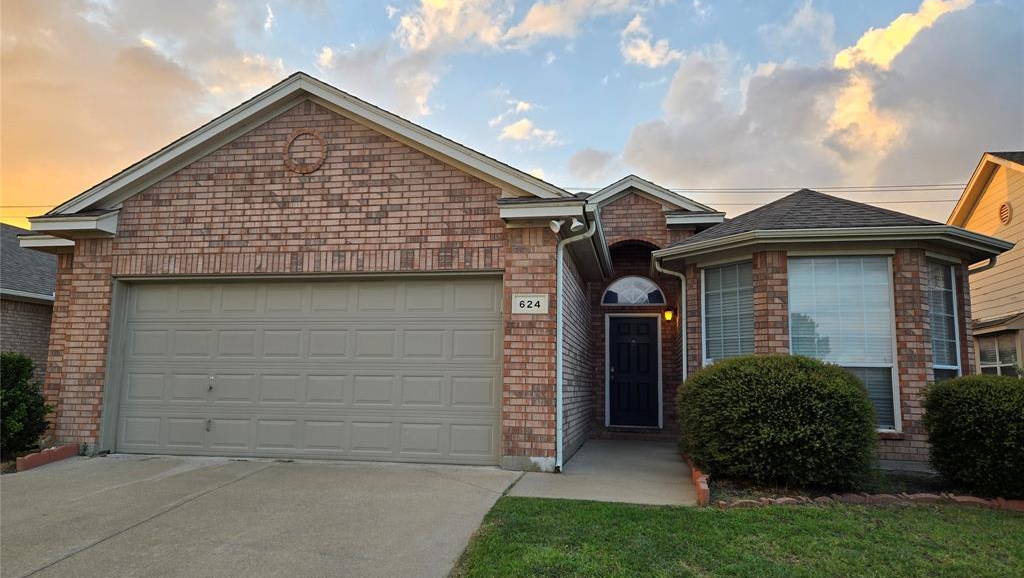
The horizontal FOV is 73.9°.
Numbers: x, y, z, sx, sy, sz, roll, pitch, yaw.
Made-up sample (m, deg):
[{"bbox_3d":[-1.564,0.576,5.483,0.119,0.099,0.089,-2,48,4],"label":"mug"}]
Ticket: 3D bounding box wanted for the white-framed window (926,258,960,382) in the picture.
[{"bbox_3d":[5.465,0.705,8.599,0.920,2.120,0.120,6,-10,-34],"label":"white-framed window"}]

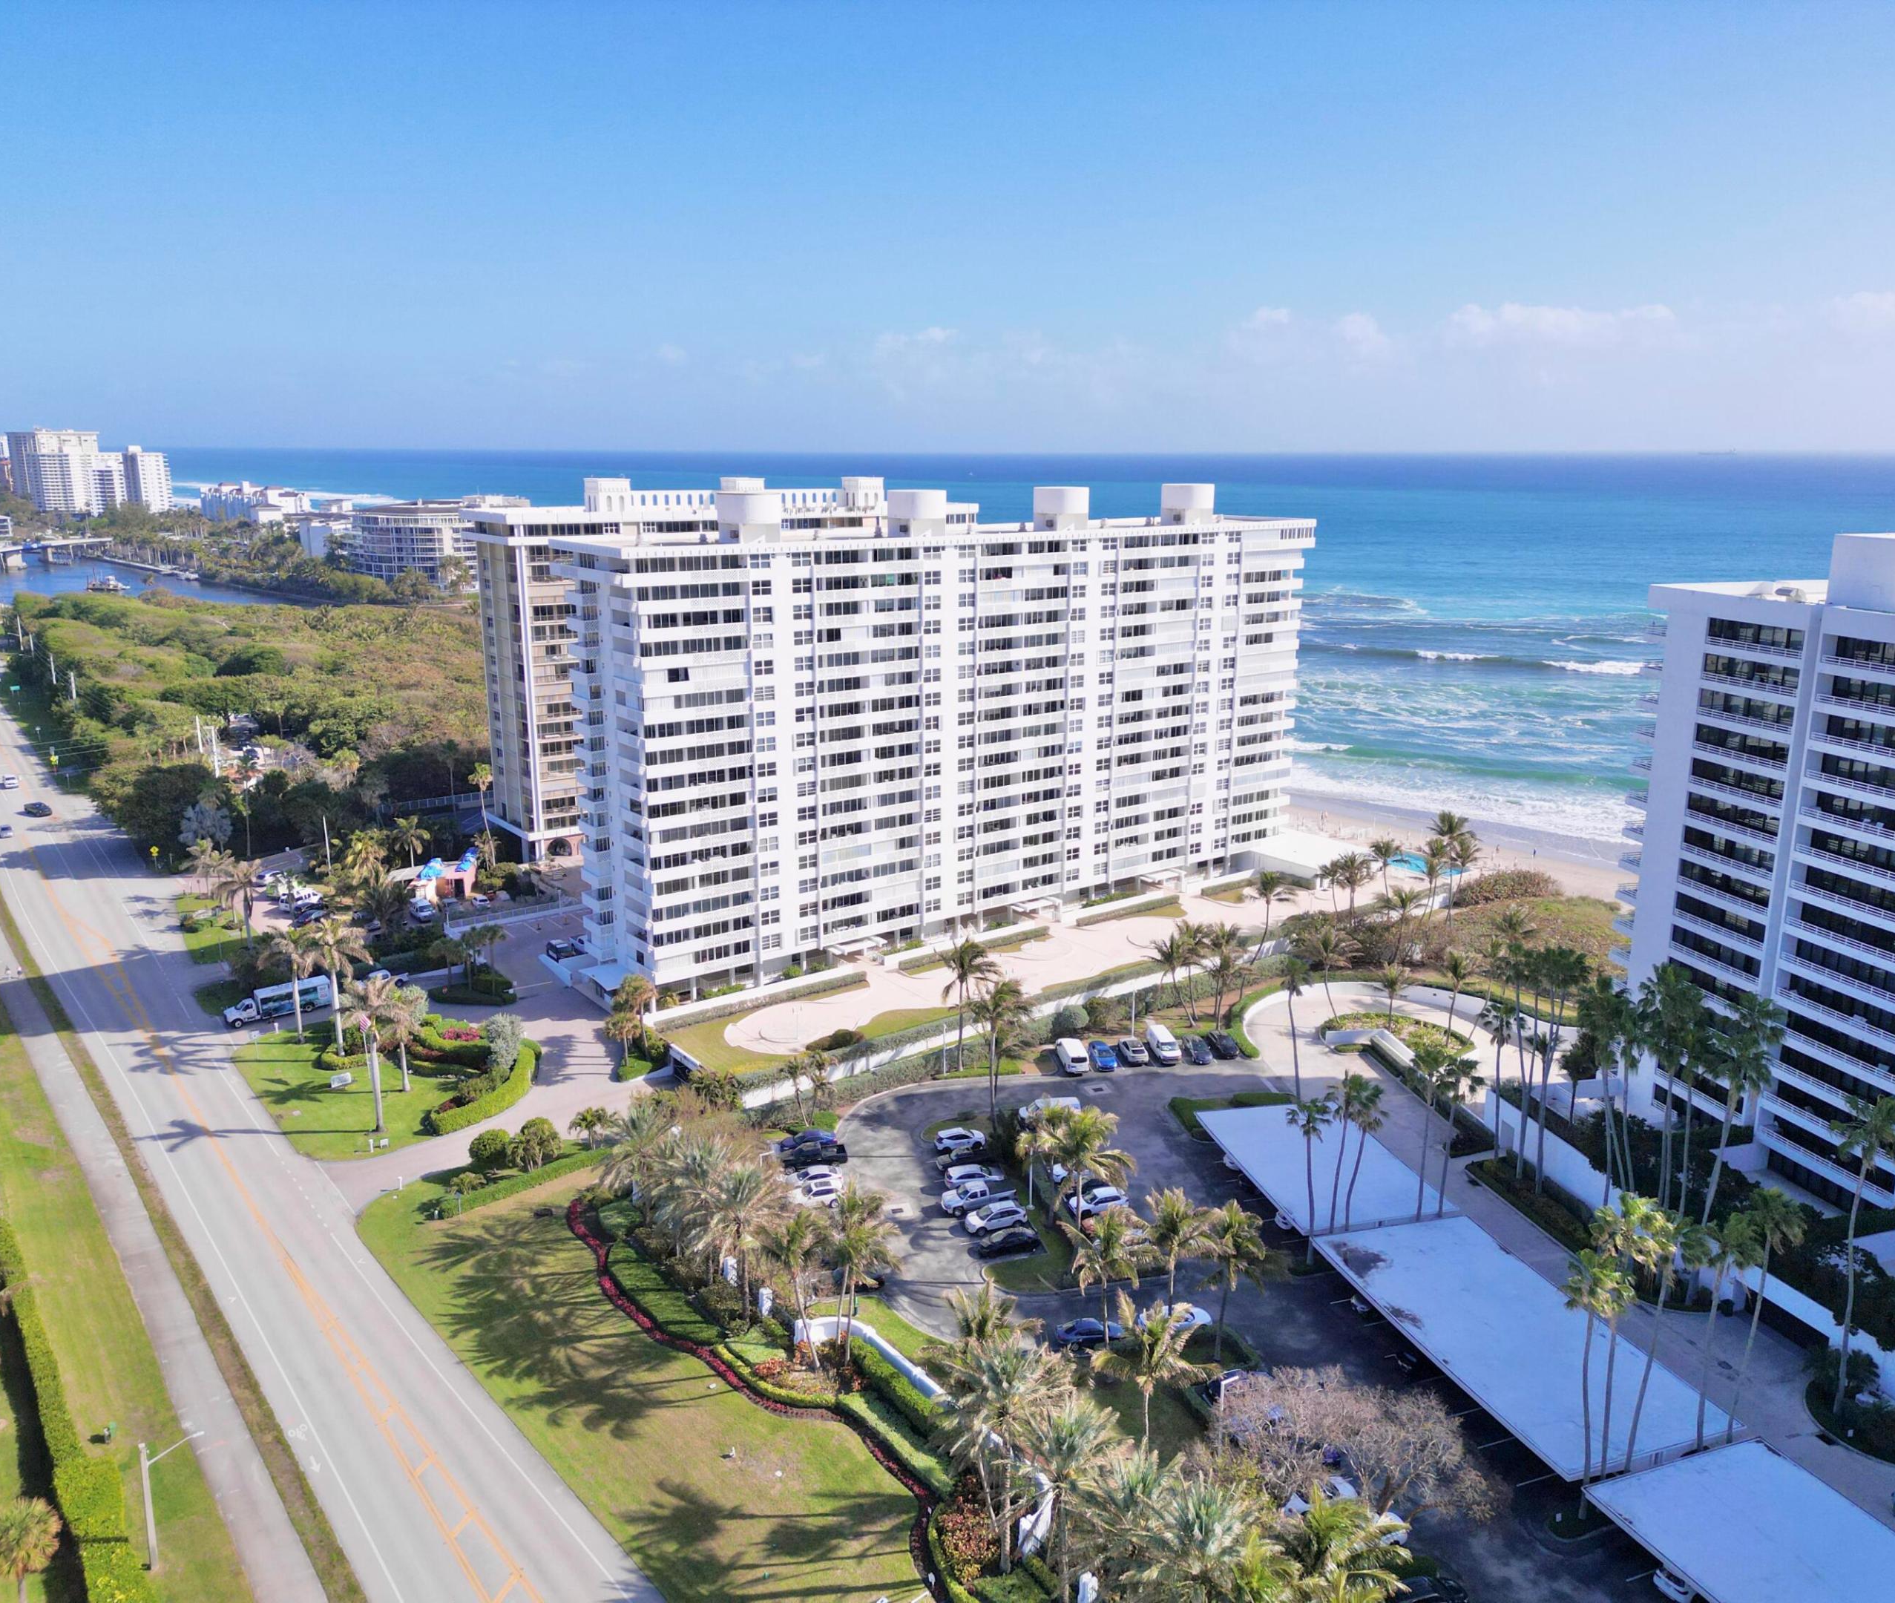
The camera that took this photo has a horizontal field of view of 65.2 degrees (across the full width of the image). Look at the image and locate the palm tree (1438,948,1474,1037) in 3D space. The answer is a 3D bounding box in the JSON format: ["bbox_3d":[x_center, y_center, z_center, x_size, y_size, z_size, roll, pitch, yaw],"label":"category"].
[{"bbox_3d":[48.135,18.560,141.123,3.500,9.450,3.500,0,13,0],"label":"palm tree"}]

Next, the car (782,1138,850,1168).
[{"bbox_3d":[-10.525,28.087,116.912,5.700,1.900,1.980,-1,14,-5],"label":"car"}]

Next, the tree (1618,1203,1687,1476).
[{"bbox_3d":[37.015,29.809,79.204,3.900,19.152,3.700,7,15,27],"label":"tree"}]

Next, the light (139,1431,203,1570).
[{"bbox_3d":[-40.159,36.167,77.093,3.336,7.436,0.400,-10,17,-36],"label":"light"}]

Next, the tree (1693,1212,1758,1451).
[{"bbox_3d":[42.100,30.099,81.288,3.400,16.600,3.400,0,13,0],"label":"tree"}]

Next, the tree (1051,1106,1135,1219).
[{"bbox_3d":[10.090,27.185,105.683,6.200,11.752,6.200,1,14,6],"label":"tree"}]

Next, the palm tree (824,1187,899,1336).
[{"bbox_3d":[-5.589,29.205,92.675,4.700,11.030,4.700,0,13,0],"label":"palm tree"}]

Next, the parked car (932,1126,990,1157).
[{"bbox_3d":[1.065,28.121,123.370,4.350,1.620,1.800,-3,14,-15],"label":"parked car"}]

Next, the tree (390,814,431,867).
[{"bbox_3d":[-69.048,6.183,191.705,5.100,9.400,5.100,0,13,0],"label":"tree"}]

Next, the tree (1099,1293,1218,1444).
[{"bbox_3d":[11.370,32.630,82.275,7.200,12.118,7.200,2,14,9],"label":"tree"}]

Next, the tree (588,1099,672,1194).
[{"bbox_3d":[-22.730,26.762,108.990,6.400,10.882,6.400,-3,14,-12],"label":"tree"}]

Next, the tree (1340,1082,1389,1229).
[{"bbox_3d":[29.042,26.144,104.184,3.400,14.561,3.100,4,14,16],"label":"tree"}]

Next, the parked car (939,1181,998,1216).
[{"bbox_3d":[2.447,30.574,113.892,5.400,1.750,1.900,-6,15,-24],"label":"parked car"}]

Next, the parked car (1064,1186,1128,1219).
[{"bbox_3d":[11.670,30.713,113.628,4.550,1.680,1.870,-5,15,-22],"label":"parked car"}]

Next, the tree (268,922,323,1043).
[{"bbox_3d":[-63.327,17.729,143.688,5.300,11.600,5.300,0,13,0],"label":"tree"}]

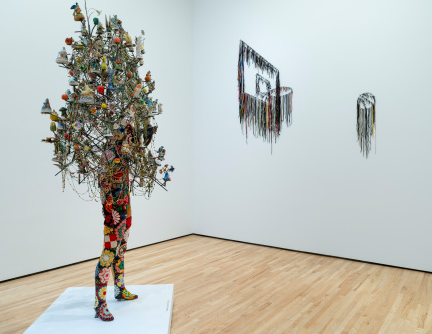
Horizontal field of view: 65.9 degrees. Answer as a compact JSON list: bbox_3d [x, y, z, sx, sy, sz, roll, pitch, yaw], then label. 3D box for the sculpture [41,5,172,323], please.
[{"bbox_3d":[-1.000,-0.110,3.170,1.140,2.900,1.060,0,0,7],"label":"sculpture"}]

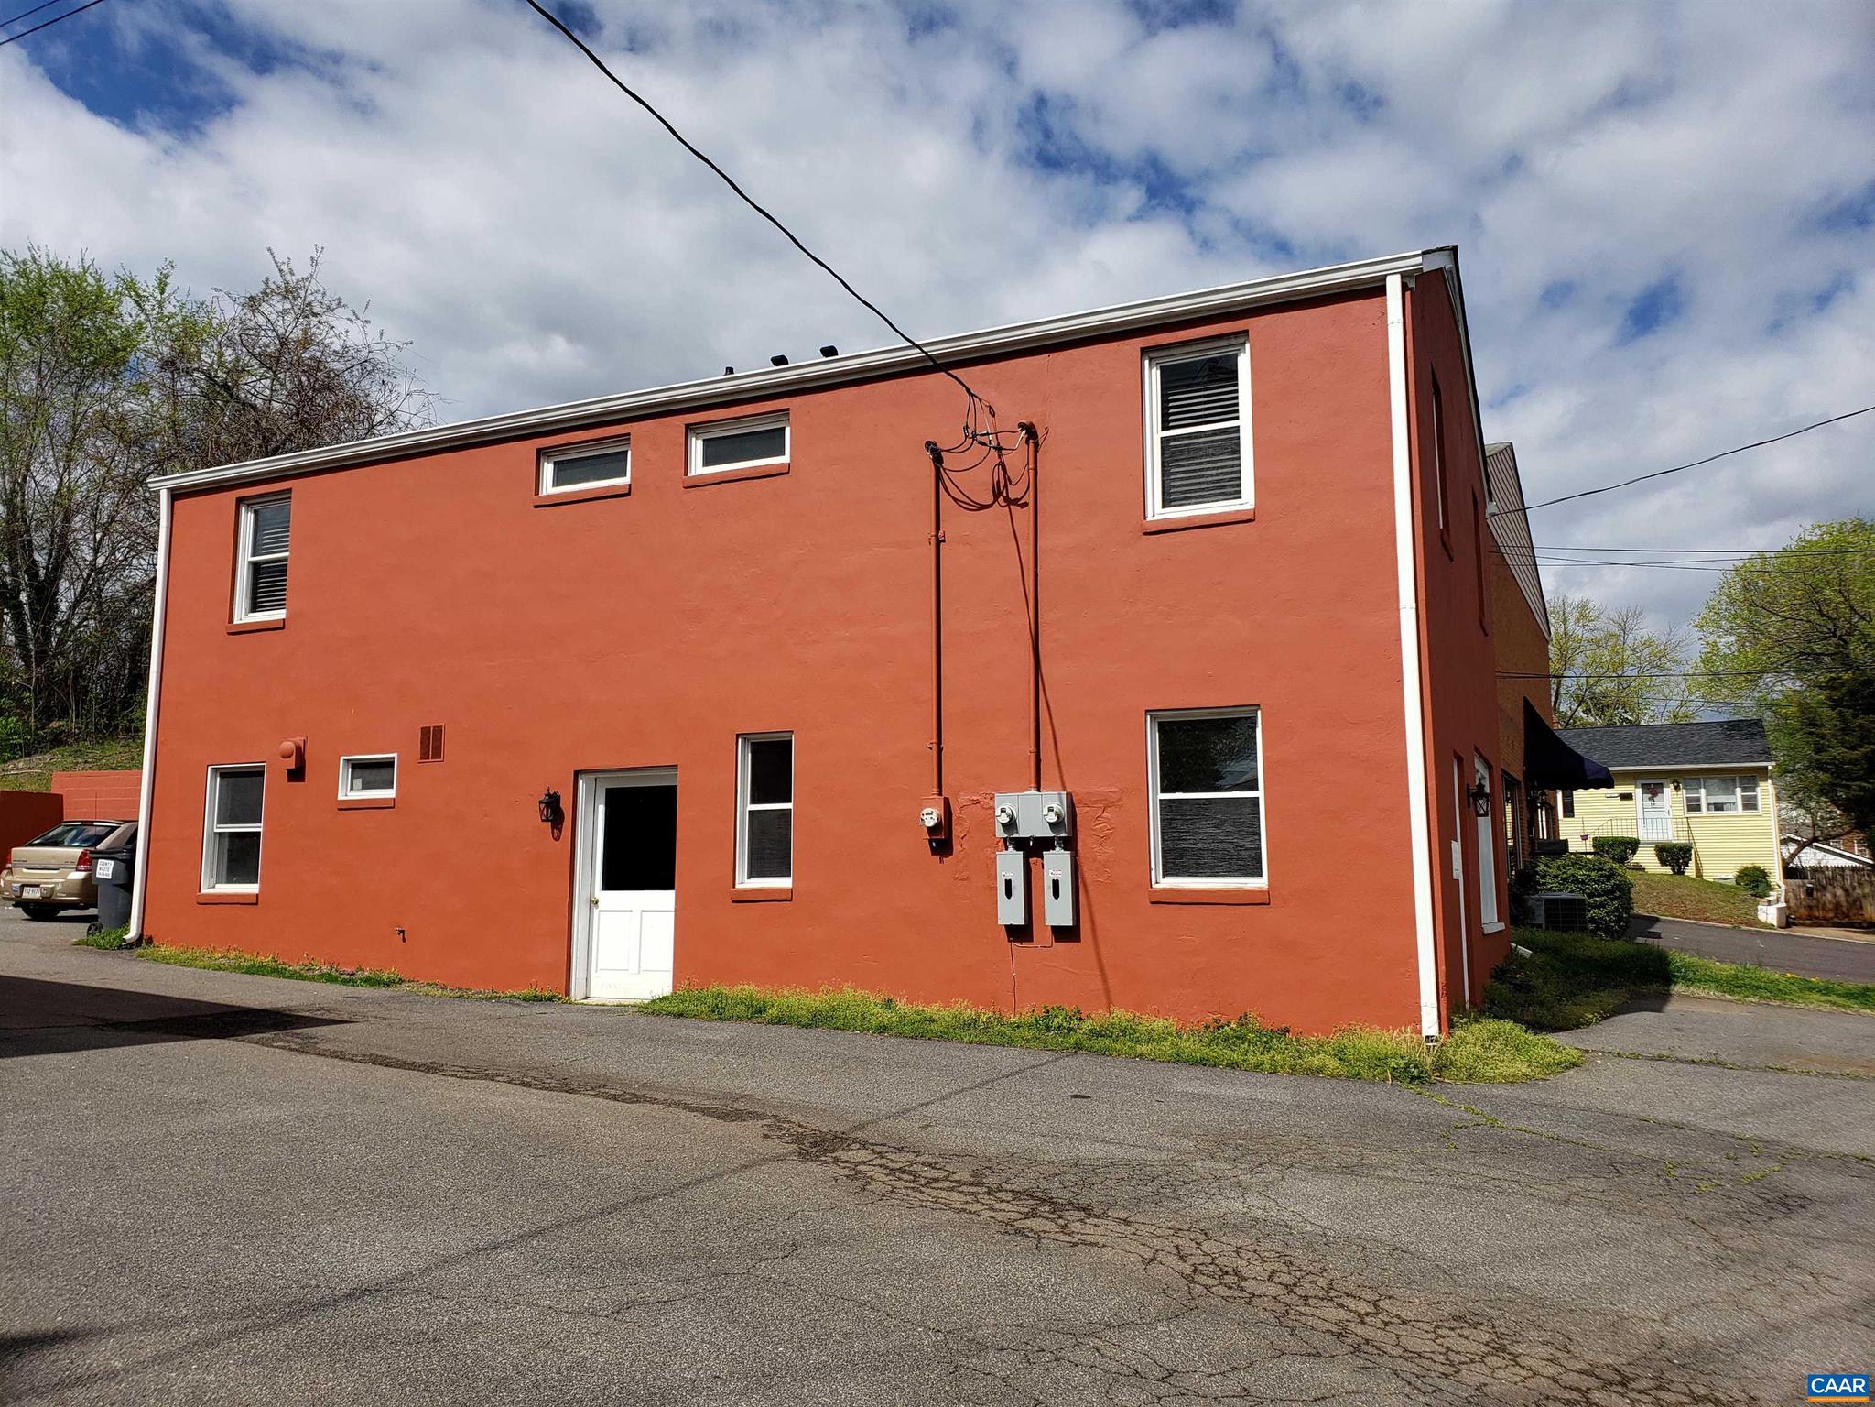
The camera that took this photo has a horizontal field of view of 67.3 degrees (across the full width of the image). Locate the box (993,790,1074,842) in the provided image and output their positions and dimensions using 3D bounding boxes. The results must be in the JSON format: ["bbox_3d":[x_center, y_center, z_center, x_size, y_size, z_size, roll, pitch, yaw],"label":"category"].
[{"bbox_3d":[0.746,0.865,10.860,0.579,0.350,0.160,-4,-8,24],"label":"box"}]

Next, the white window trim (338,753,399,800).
[{"bbox_3d":[-5.867,0.768,14.604,0.799,0.449,0.100,-3,-8,24],"label":"white window trim"}]

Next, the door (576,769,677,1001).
[{"bbox_3d":[-2.881,1.695,13.192,1.185,2.154,0.120,-3,-8,24],"label":"door"}]

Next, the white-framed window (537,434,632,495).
[{"bbox_3d":[-3.294,-2.221,13.293,1.064,0.471,0.110,-4,-8,24],"label":"white-framed window"}]

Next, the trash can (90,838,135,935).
[{"bbox_3d":[-9.681,2.272,17.000,0.760,1.040,0.630,-4,-8,24],"label":"trash can"}]

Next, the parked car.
[{"bbox_3d":[-11.576,2.569,21.800,1.780,1.470,4.770,-3,-8,20],"label":"parked car"}]

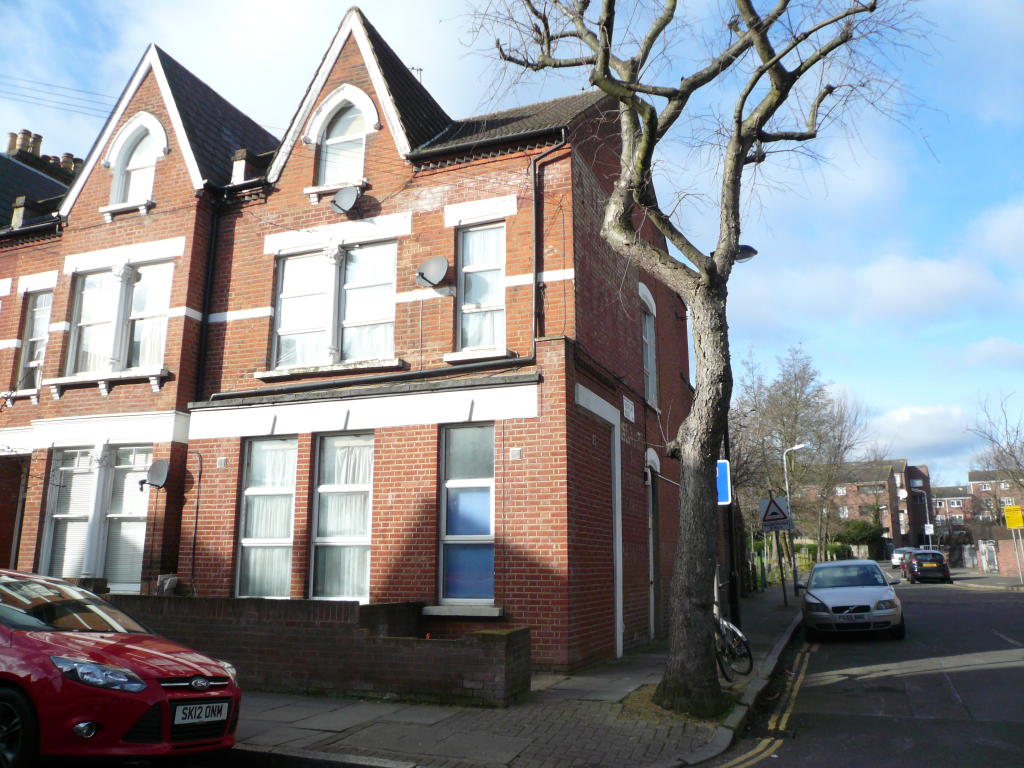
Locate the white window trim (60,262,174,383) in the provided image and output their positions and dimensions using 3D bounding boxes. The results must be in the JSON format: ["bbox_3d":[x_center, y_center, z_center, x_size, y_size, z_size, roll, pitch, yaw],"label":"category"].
[{"bbox_3d":[-6.281,-0.993,13.289,2.180,1.900,0.200,-5,-13,21],"label":"white window trim"}]

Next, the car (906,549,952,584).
[{"bbox_3d":[19.145,8.431,38.154,1.730,1.470,3.970,-5,-13,21],"label":"car"}]

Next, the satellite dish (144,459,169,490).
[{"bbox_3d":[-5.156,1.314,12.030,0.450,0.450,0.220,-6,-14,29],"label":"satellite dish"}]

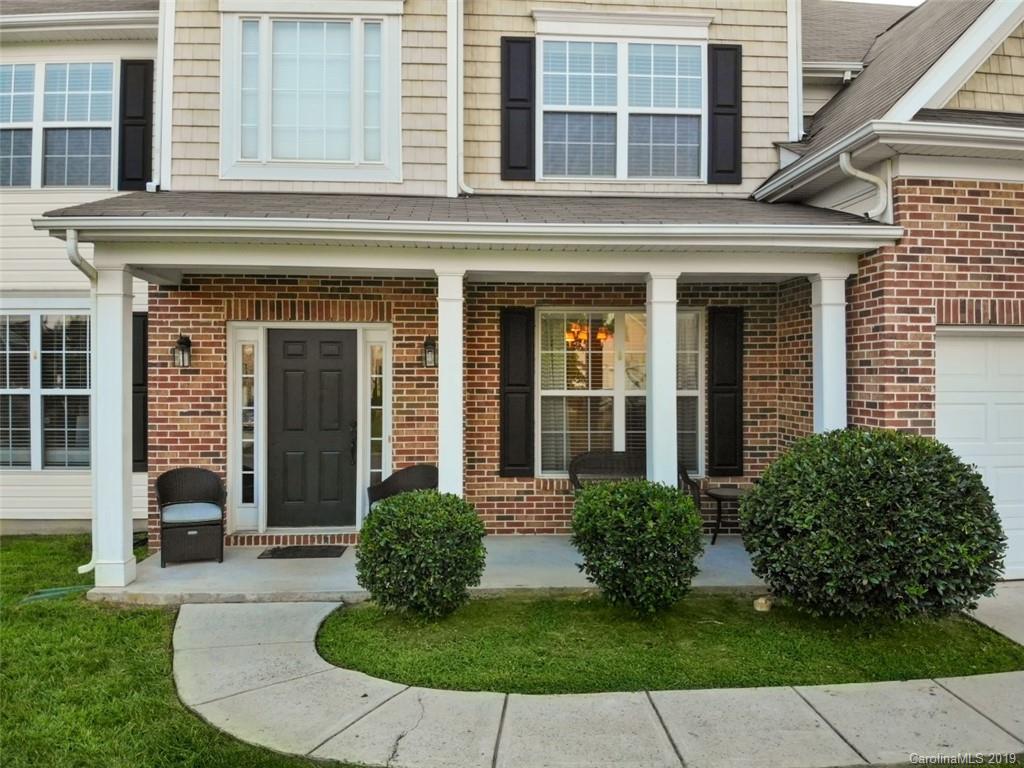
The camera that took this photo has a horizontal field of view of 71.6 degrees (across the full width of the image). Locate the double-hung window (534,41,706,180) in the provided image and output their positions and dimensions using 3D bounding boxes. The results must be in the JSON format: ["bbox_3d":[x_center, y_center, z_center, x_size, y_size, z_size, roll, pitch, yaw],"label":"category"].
[{"bbox_3d":[1.160,-2.890,7.520,1.830,1.540,0.100,0,0,-3],"label":"double-hung window"}]

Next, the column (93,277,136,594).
[{"bbox_3d":[-3.220,0.340,5.780,0.230,2.550,0.230,0,-1,-3],"label":"column"}]

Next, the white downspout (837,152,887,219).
[{"bbox_3d":[2.900,-1.630,5.870,0.360,0.540,0.085,0,0,-3],"label":"white downspout"}]

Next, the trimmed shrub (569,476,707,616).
[{"bbox_3d":[0.920,1.220,5.250,0.960,1.000,0.960,0,0,-3],"label":"trimmed shrub"}]

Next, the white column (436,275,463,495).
[{"bbox_3d":[-0.500,0.350,5.800,0.220,2.540,0.220,0,0,-3],"label":"white column"}]

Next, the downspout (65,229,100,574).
[{"bbox_3d":[-3.385,0.190,5.560,0.210,2.700,0.420,0,-1,-3],"label":"downspout"}]

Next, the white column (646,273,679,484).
[{"bbox_3d":[1.270,0.345,6.030,0.230,2.550,0.230,0,-1,-3],"label":"white column"}]

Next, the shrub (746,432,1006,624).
[{"bbox_3d":[2.530,1.030,5.000,1.760,1.380,1.500,0,0,-3],"label":"shrub"}]

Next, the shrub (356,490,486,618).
[{"bbox_3d":[-0.660,1.250,5.200,0.930,0.940,0.930,0,0,-3],"label":"shrub"}]

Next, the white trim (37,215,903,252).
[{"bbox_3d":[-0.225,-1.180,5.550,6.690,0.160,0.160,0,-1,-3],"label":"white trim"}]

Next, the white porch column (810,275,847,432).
[{"bbox_3d":[2.720,0.345,6.110,0.230,2.550,0.230,0,-1,-3],"label":"white porch column"}]

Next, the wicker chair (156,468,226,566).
[{"bbox_3d":[-2.950,1.210,6.530,0.610,0.830,0.620,0,0,-23],"label":"wicker chair"}]

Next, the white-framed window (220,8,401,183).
[{"bbox_3d":[-2.030,-2.900,7.150,1.800,1.710,0.120,0,-1,-3],"label":"white-framed window"}]

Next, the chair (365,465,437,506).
[{"bbox_3d":[-0.990,1.210,6.800,0.610,0.830,0.620,0,-1,37],"label":"chair"}]

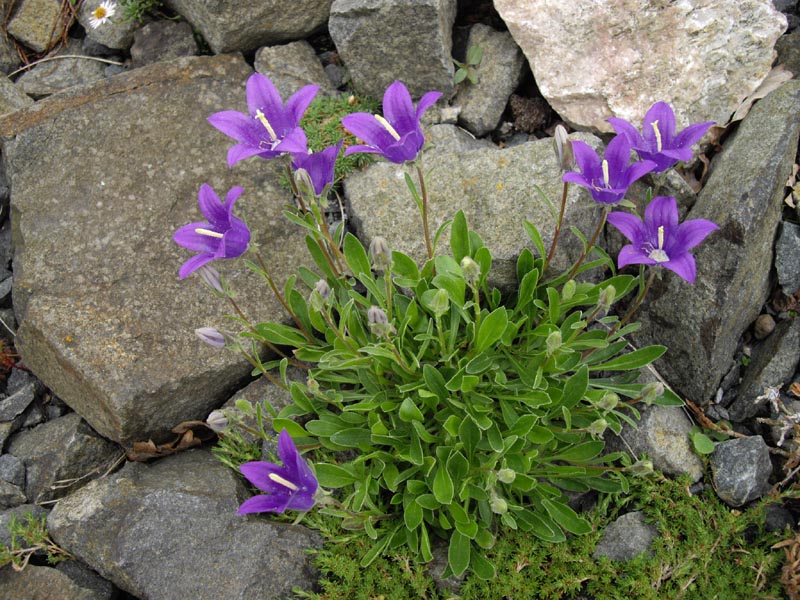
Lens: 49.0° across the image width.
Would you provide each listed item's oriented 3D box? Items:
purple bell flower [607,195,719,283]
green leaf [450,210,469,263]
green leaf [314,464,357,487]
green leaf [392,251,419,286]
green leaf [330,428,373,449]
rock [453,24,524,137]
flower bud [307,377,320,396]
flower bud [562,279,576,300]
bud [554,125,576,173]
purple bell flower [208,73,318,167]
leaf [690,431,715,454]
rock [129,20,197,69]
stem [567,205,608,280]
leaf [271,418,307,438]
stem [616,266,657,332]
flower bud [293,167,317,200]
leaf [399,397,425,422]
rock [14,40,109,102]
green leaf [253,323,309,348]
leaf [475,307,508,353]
[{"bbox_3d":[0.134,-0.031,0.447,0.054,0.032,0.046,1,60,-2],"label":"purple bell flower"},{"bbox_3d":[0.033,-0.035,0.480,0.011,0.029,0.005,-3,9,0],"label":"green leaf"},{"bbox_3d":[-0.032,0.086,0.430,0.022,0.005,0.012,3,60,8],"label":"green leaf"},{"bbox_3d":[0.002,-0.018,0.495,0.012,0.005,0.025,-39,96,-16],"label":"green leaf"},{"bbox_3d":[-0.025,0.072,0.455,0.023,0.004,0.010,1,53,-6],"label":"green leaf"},{"bbox_3d":[0.064,-0.159,0.635,0.050,0.042,0.075,0,50,0],"label":"rock"},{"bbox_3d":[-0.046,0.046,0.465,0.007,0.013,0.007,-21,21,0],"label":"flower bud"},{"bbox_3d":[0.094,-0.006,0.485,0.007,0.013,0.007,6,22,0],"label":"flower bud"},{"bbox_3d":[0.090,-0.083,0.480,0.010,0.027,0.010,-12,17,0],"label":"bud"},{"bbox_3d":[-0.068,-0.089,0.432,0.053,0.029,0.048,-18,54,7],"label":"purple bell flower"},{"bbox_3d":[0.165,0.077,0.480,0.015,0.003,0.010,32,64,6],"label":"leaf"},{"bbox_3d":[-0.176,-0.192,0.658,0.050,0.034,0.038,0,46,0],"label":"rock"},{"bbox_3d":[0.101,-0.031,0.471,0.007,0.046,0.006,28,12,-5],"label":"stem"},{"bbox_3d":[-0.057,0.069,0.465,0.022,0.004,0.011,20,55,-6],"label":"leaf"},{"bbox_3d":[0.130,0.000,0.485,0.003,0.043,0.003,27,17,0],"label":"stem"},{"bbox_3d":[-0.048,-0.059,0.442,0.010,0.018,0.010,-8,31,9],"label":"flower bud"},{"bbox_3d":[0.006,0.054,0.437,0.012,0.015,0.006,-20,39,-15],"label":"leaf"},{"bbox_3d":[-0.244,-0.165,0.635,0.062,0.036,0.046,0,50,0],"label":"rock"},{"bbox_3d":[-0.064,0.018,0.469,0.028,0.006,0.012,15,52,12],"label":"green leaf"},{"bbox_3d":[0.047,0.015,0.451,0.006,0.029,0.013,-4,42,-47],"label":"leaf"}]

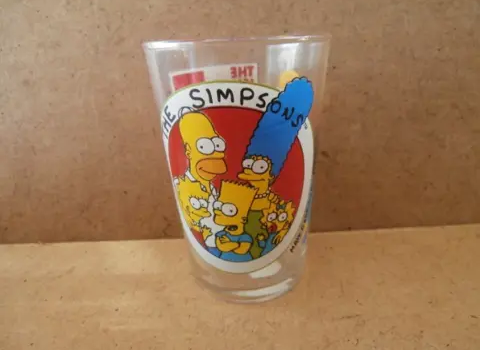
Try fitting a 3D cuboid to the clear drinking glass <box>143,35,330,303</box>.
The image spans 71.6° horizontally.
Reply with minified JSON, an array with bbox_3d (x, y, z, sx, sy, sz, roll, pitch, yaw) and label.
[{"bbox_3d":[0.001,-0.004,0.162,0.077,0.115,0.077,-3,22,0],"label":"clear drinking glass"}]

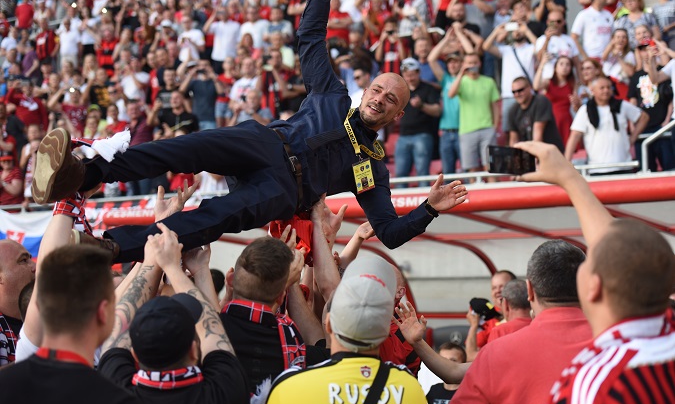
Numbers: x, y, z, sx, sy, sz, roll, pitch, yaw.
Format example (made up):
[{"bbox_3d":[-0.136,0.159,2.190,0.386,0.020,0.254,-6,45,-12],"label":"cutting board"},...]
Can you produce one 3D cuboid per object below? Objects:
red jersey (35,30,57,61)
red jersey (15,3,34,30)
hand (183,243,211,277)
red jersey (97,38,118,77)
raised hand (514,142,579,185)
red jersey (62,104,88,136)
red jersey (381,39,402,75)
[{"bbox_3d":[-6.264,-3.352,28.200,0.480,0.700,0.280,-1,-3,18],"label":"red jersey"},{"bbox_3d":[-7.703,-4.565,32.300,0.480,0.660,0.270,0,-3,-3],"label":"red jersey"},{"bbox_3d":[-0.473,0.189,4.400,0.100,0.130,0.090,0,-3,6],"label":"hand"},{"bbox_3d":[-4.346,-2.731,24.800,0.460,0.720,0.270,0,-3,-6],"label":"red jersey"},{"bbox_3d":[0.505,-0.091,3.200,0.140,0.110,0.110,-2,-4,37],"label":"raised hand"},{"bbox_3d":[-4.272,-1.313,21.400,0.440,0.600,0.260,0,-3,-9],"label":"red jersey"},{"bbox_3d":[0.716,-1.889,17.400,0.380,0.560,0.240,0,-3,3],"label":"red jersey"}]

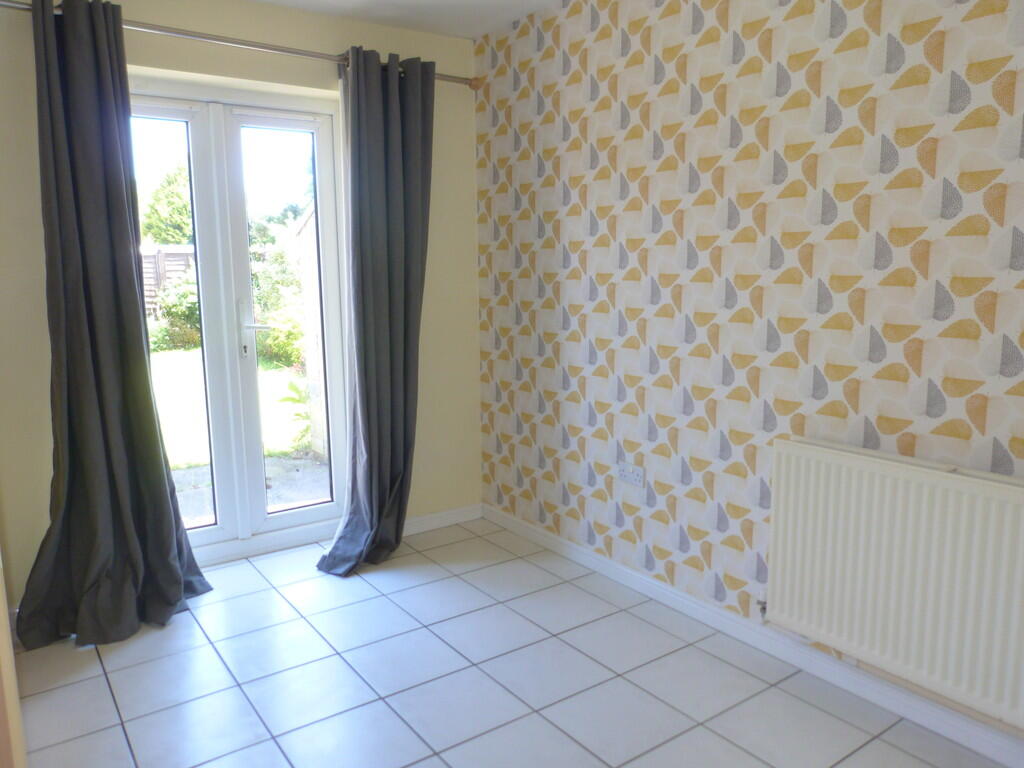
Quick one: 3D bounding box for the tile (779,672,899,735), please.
[{"bbox_3d":[0.983,0.964,2.227,0.166,0.012,0.334,-6,10,-35],"label":"tile"}]

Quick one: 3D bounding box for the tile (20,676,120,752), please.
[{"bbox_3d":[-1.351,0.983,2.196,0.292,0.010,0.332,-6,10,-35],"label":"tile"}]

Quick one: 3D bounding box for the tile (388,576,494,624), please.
[{"bbox_3d":[-0.281,0.870,2.974,0.334,0.012,0.334,-6,10,-35],"label":"tile"}]

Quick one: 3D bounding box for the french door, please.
[{"bbox_3d":[-1.252,-0.242,3.248,1.040,1.910,0.070,-6,10,-35],"label":"french door"}]

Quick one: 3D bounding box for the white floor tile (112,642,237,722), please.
[{"bbox_3d":[-1.103,0.962,2.393,0.334,0.012,0.334,-6,10,-35],"label":"white floor tile"}]

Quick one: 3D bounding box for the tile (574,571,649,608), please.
[{"bbox_3d":[0.395,0.853,3.042,0.166,0.012,0.334,-6,10,-35],"label":"tile"}]

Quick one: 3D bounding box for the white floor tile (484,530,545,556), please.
[{"bbox_3d":[0.003,0.779,3.585,0.166,0.012,0.334,-6,10,-35],"label":"white floor tile"}]

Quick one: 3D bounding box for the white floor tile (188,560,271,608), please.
[{"bbox_3d":[-1.209,0.843,3.093,0.329,0.010,0.345,-6,10,-35],"label":"white floor tile"}]

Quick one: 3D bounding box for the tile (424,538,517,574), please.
[{"bbox_3d":[-0.200,0.790,3.391,0.329,0.010,0.329,-6,10,-35],"label":"tile"}]

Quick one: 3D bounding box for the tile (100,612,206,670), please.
[{"bbox_3d":[-1.299,0.925,2.665,0.334,0.012,0.334,-6,10,-35],"label":"tile"}]

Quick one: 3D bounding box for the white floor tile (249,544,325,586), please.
[{"bbox_3d":[-0.958,0.825,3.340,0.334,0.012,0.374,-6,10,-35],"label":"white floor tile"}]

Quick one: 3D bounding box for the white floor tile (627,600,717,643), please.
[{"bbox_3d":[0.583,0.884,2.749,0.151,0.010,0.332,-6,10,-35],"label":"white floor tile"}]

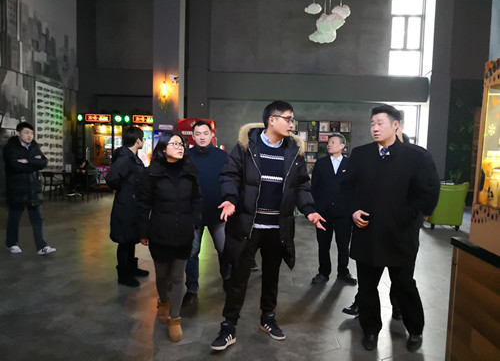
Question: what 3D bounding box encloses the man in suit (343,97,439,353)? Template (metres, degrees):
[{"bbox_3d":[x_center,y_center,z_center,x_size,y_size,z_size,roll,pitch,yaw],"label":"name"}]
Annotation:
[{"bbox_3d":[1.033,0.350,2.904,0.640,1.790,0.450,3,5,18],"label":"man in suit"}]

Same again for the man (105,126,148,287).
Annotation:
[{"bbox_3d":[-1.307,0.262,4.167,0.420,1.650,0.500,4,5,29],"label":"man"}]

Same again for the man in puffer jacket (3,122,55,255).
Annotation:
[{"bbox_3d":[-2.975,0.099,5.211,0.580,1.730,0.500,-2,6,-41],"label":"man in puffer jacket"}]

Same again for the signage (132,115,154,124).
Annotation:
[{"bbox_3d":[-3.240,-1.900,12.150,0.800,0.270,0.080,1,4,0],"label":"signage"}]

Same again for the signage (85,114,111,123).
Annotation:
[{"bbox_3d":[-4.735,-1.932,12.150,0.800,0.270,0.080,1,4,0],"label":"signage"}]

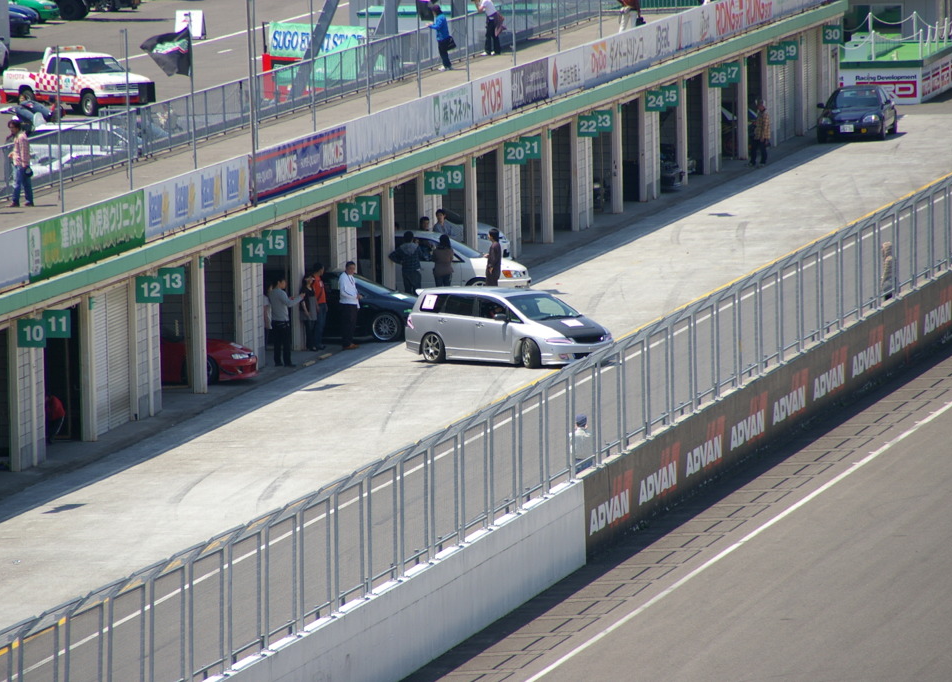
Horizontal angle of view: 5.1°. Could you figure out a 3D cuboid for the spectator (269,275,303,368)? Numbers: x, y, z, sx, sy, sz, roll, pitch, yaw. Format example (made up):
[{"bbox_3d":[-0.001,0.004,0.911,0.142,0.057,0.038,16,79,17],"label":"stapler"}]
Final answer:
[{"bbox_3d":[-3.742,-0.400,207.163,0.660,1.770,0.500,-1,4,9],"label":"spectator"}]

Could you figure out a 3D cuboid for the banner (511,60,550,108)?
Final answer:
[{"bbox_3d":[1.212,-5.673,234.987,0.050,0.900,4.953,0,4,10],"label":"banner"}]

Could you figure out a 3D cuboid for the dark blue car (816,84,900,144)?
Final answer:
[{"bbox_3d":[9.979,-6.007,278.184,1.700,1.380,4.250,0,4,9],"label":"dark blue car"}]

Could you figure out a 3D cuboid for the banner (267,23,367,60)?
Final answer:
[{"bbox_3d":[-4.417,-8.399,299.000,0.050,0.920,4.700,-4,5,-37],"label":"banner"}]

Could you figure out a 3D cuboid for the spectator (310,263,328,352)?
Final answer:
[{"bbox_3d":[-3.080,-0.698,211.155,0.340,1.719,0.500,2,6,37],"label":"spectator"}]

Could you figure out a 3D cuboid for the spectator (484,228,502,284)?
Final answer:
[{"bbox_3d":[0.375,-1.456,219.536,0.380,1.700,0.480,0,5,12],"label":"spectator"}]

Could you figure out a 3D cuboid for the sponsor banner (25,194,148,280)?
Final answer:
[{"bbox_3d":[-6.930,-1.890,190.707,0.050,0.970,10.028,-1,4,10],"label":"sponsor banner"}]

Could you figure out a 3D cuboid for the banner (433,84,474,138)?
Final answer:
[{"bbox_3d":[-0.481,-4.880,225.191,0.050,0.900,4.978,0,4,10],"label":"banner"}]

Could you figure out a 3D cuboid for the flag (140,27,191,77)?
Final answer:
[{"bbox_3d":[-5.840,-5.445,200.553,0.980,0.940,0.400,0,5,11],"label":"flag"}]

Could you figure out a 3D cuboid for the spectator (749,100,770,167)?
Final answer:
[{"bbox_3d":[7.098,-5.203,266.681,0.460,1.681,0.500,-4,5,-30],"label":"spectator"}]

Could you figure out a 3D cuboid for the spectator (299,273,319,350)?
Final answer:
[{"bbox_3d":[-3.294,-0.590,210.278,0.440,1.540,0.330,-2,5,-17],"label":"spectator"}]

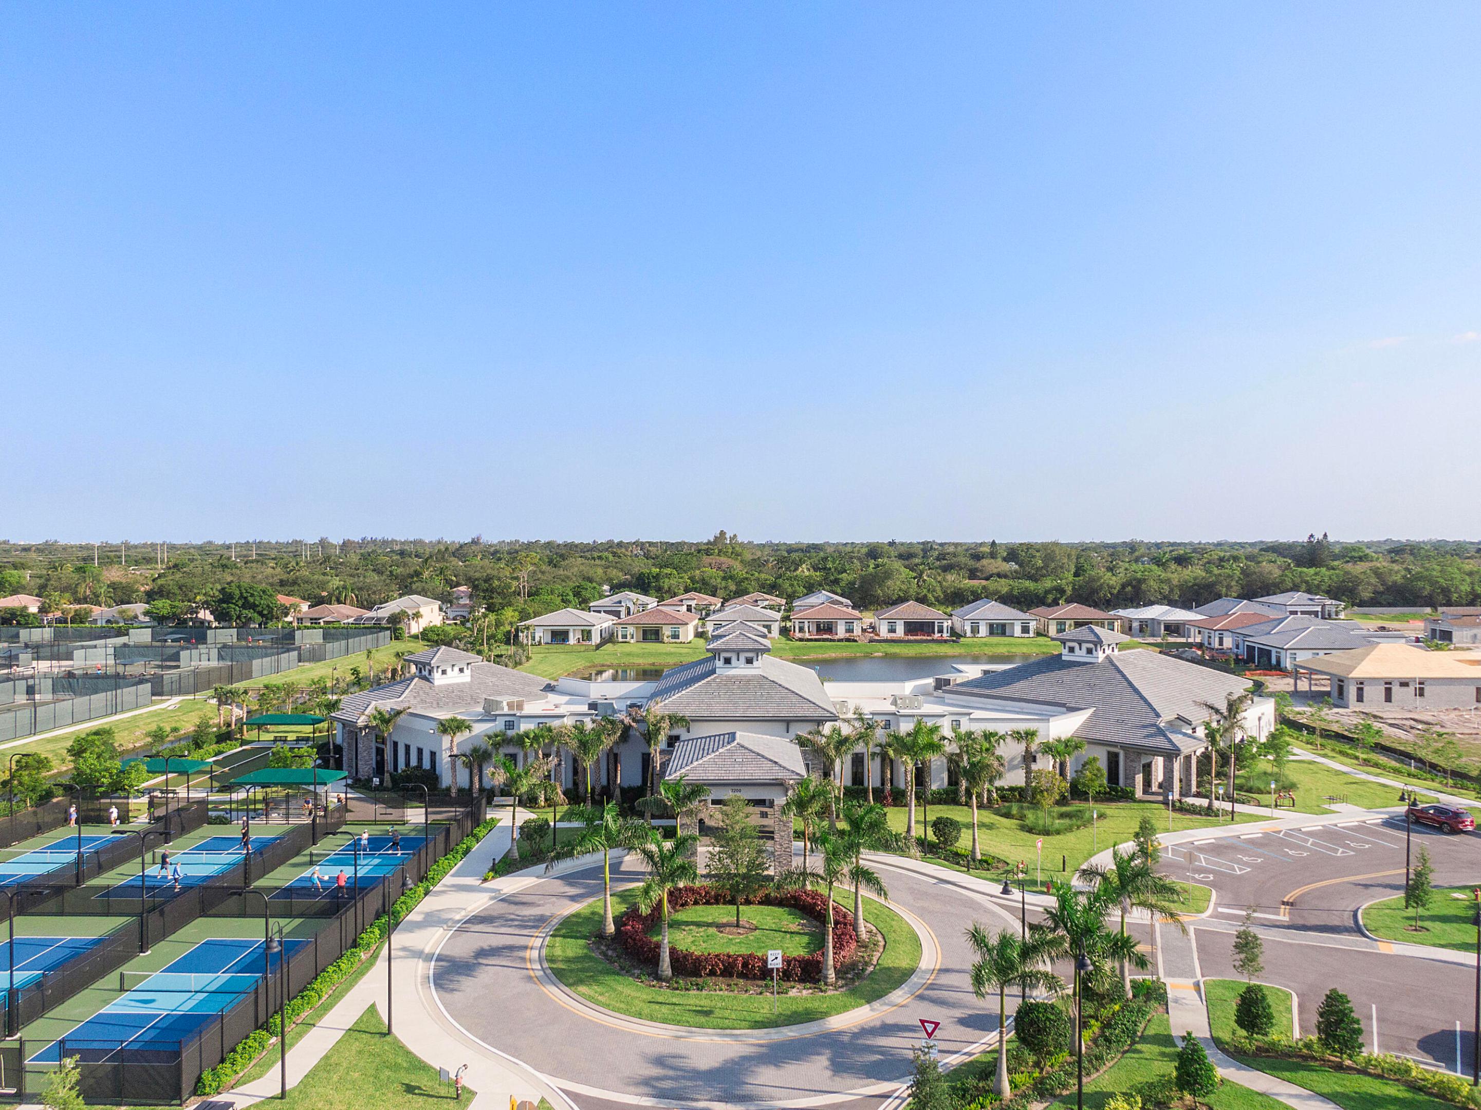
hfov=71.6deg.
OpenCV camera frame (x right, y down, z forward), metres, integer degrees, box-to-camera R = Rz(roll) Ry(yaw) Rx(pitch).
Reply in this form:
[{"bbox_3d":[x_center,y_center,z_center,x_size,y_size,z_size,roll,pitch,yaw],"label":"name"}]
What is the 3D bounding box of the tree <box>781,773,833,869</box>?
[{"bbox_3d":[3.937,16.741,61.184,3.099,7.386,3.099,0,1,0],"label":"tree"}]

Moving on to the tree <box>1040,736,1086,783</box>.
[{"bbox_3d":[26.744,17.626,85.159,3.840,5.280,2.900,0,1,0],"label":"tree"}]

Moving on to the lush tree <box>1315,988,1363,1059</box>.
[{"bbox_3d":[24.594,19.377,42.202,2.000,3.140,2.000,0,1,0],"label":"lush tree"}]

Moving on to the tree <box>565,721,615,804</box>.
[{"bbox_3d":[-11.660,16.617,79.829,3.960,7.650,3.760,0,1,0],"label":"tree"}]

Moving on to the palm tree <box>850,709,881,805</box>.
[{"bbox_3d":[10.119,16.274,82.665,2.645,7.740,2.645,0,1,0],"label":"palm tree"}]

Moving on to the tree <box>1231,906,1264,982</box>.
[{"bbox_3d":[23.811,18.598,47.987,1.550,4.540,1.550,0,1,0],"label":"tree"}]

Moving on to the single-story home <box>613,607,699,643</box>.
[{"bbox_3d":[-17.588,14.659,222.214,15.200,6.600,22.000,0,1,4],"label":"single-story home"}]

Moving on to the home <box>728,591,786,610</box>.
[{"bbox_3d":[4.530,13.339,276.939,15.300,6.600,21.500,0,1,4],"label":"home"}]

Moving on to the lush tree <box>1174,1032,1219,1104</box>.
[{"bbox_3d":[17.243,19.528,38.967,1.700,2.920,1.700,0,1,0],"label":"lush tree"}]

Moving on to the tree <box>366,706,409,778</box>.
[{"bbox_3d":[-30.485,16.598,88.638,3.497,6.998,3.497,0,1,0],"label":"tree"}]

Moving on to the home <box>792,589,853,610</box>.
[{"bbox_3d":[22.078,13.152,275.441,15.400,7.000,20.500,0,1,4],"label":"home"}]

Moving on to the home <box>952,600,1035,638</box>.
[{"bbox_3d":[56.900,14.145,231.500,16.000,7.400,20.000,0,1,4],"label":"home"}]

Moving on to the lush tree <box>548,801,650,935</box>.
[{"bbox_3d":[-7.785,17.162,56.327,5.590,7.250,5.310,0,1,0],"label":"lush tree"}]

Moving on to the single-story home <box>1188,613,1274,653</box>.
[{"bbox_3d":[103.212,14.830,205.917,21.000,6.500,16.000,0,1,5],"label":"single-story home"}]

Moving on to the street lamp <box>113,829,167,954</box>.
[{"bbox_3d":[-31.272,17.568,53.606,3.000,6.450,0.500,0,1,0],"label":"street lamp"}]

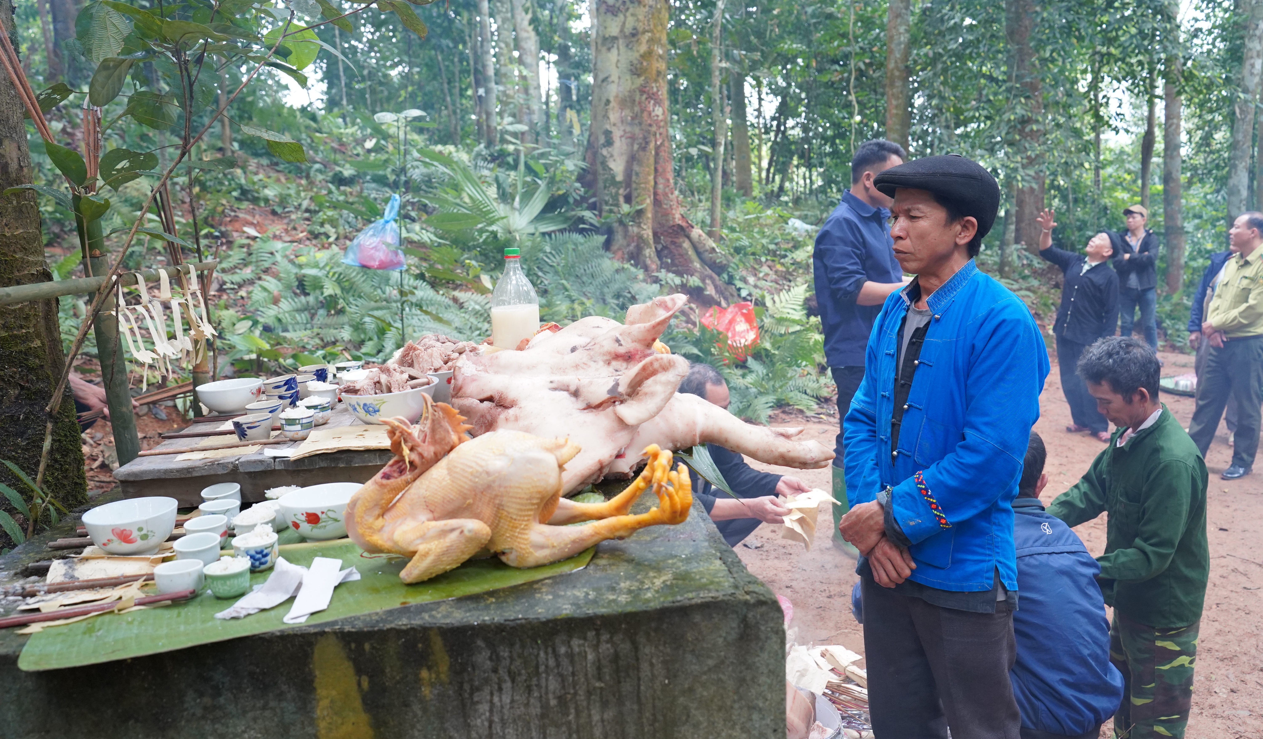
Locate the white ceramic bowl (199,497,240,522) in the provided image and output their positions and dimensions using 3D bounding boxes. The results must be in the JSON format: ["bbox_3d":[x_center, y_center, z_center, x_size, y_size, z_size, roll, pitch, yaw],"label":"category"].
[{"bbox_3d":[-0.626,0.225,1.498,0.057,0.037,0.057,-2,10,0],"label":"white ceramic bowl"}]

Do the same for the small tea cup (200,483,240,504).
[{"bbox_3d":[-0.630,0.206,1.514,0.061,0.040,0.061,-3,10,0],"label":"small tea cup"}]

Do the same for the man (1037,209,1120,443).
[{"bbox_3d":[3.289,-0.348,7.193,0.520,1.720,0.470,-8,12,-29],"label":"man"}]

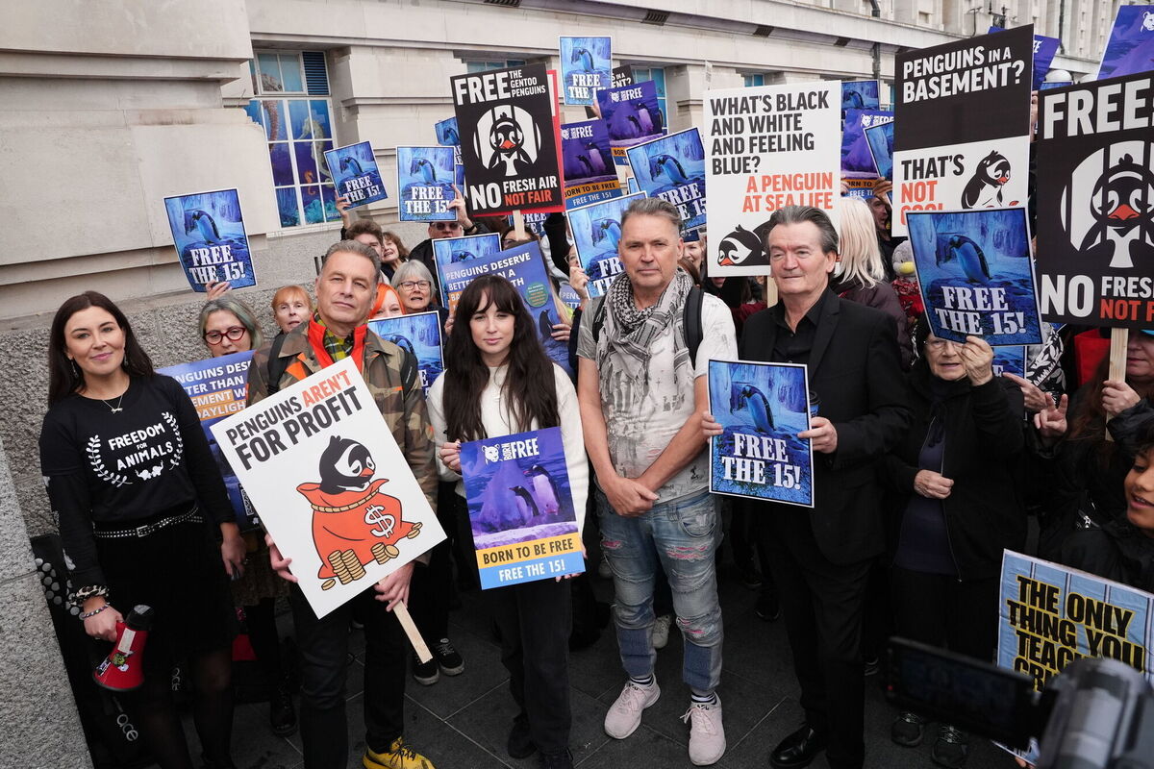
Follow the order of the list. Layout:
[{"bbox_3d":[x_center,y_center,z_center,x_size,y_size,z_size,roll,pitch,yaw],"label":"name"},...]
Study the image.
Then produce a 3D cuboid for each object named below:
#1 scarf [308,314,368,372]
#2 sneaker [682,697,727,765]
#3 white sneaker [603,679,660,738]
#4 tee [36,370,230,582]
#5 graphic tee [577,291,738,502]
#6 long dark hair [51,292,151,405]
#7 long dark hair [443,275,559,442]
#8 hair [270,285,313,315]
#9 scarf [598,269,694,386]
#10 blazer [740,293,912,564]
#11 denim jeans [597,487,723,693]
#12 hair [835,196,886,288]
[{"bbox_3d":[-0.712,-0.098,2.291,0.180,0.200,0.160,-8,13,-14],"label":"scarf"},{"bbox_3d":[0.434,1.131,2.567,0.110,0.110,0.280,-3,13,9],"label":"sneaker"},{"bbox_3d":[0.187,1.122,2.704,0.110,0.110,0.280,4,16,35],"label":"white sneaker"},{"bbox_3d":[-1.270,0.276,2.231,0.470,0.620,0.270,-14,16,-35],"label":"tee"},{"bbox_3d":[0.253,0.016,2.357,0.480,0.620,0.280,-3,13,10],"label":"graphic tee"},{"bbox_3d":[-1.335,-0.100,2.165,0.250,0.310,0.240,-13,15,-31],"label":"long dark hair"},{"bbox_3d":[-0.233,-0.080,2.295,0.330,0.460,0.260,-7,13,-6],"label":"long dark hair"},{"bbox_3d":[-1.304,-0.370,3.509,0.190,0.165,0.200,-9,13,-15],"label":"hair"},{"bbox_3d":[0.212,-0.149,2.237,0.270,0.320,0.230,-3,13,8],"label":"scarf"},{"bbox_3d":[0.763,0.113,2.359,0.540,0.780,0.360,2,14,27],"label":"blazer"},{"bbox_3d":[0.306,0.661,2.555,0.380,0.830,0.270,-2,13,14],"label":"denim jeans"},{"bbox_3d":[1.089,-0.557,3.024,0.220,0.330,0.220,-2,13,15],"label":"hair"}]

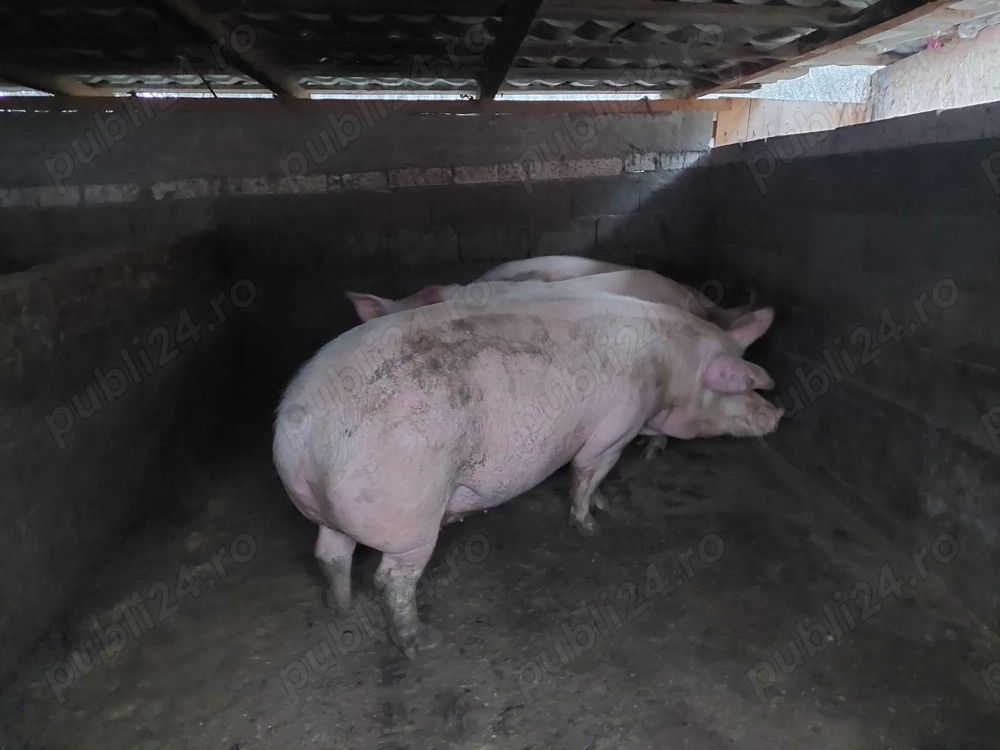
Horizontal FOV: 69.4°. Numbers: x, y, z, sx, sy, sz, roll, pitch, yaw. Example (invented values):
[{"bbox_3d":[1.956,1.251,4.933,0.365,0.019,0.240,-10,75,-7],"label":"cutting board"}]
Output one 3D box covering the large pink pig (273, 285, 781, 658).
[{"bbox_3d":[0.184,0.152,2.257,1.680,0.890,0.530,-12,18,-37],"label":"large pink pig"}]

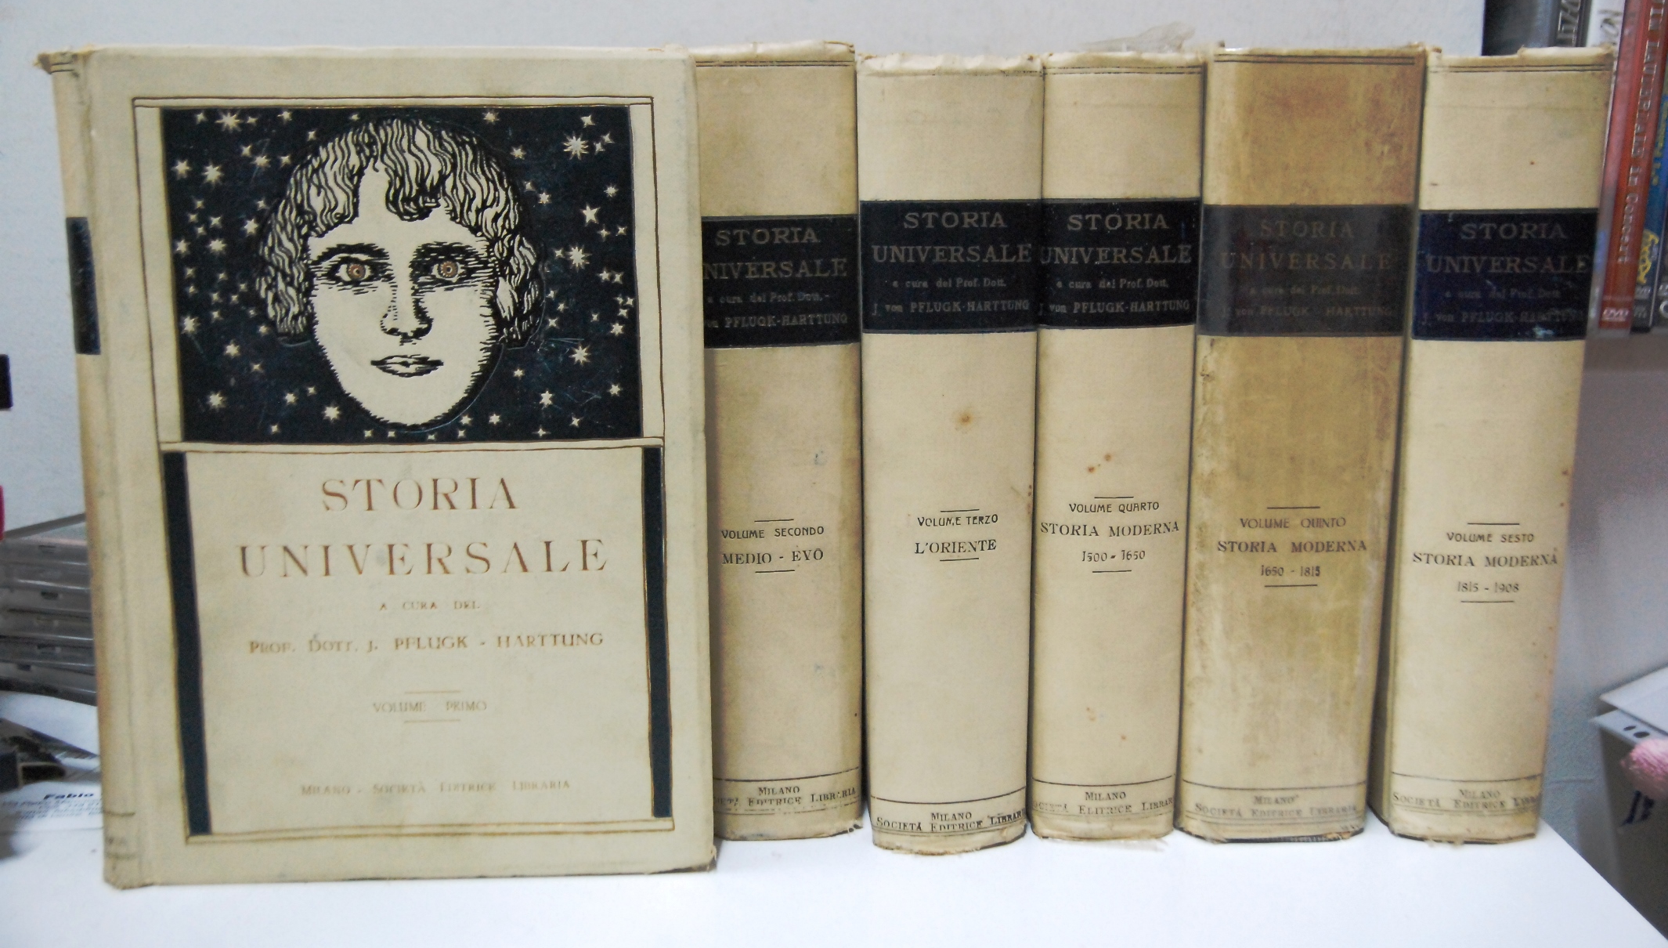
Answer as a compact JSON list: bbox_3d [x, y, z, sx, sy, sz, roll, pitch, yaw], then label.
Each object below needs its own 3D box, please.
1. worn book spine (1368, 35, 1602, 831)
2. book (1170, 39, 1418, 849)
[{"bbox_3d":[0.234,-0.026,0.742,0.061,0.287,0.205,0,13,-1],"label":"worn book spine"},{"bbox_3d":[0.163,-0.026,0.742,0.073,0.287,0.205,0,13,-1],"label":"book"}]

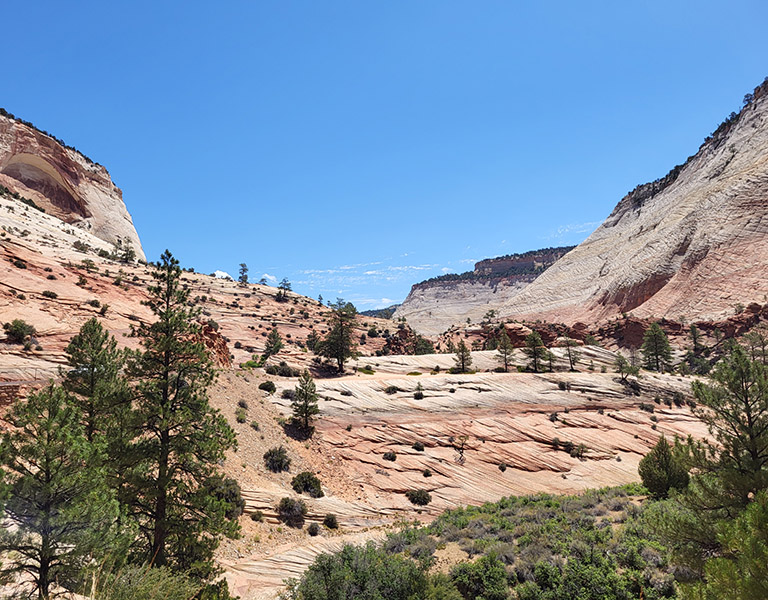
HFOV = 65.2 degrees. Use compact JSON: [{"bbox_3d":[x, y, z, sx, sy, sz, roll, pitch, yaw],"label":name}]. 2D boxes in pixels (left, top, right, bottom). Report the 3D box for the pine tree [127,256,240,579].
[{"bbox_3d":[-8.550,4.610,25.500,4.660,13.570,4.520,0,-5,0],"label":"pine tree"}]

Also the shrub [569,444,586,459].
[{"bbox_3d":[25.760,20.170,80.000,2.350,1.830,2.280,0,-5,0],"label":"shrub"}]

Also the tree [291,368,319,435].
[{"bbox_3d":[-8.880,11.580,68.000,2.880,7.160,2.800,0,-5,0],"label":"tree"}]

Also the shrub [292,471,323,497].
[{"bbox_3d":[-7.290,17.810,58.000,3.030,2.640,2.940,0,-5,0],"label":"shrub"}]

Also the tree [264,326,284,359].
[{"bbox_3d":[-17.310,6.800,95.000,3.160,4.900,3.000,0,-2,0],"label":"tree"}]

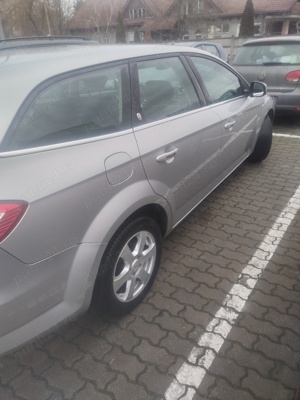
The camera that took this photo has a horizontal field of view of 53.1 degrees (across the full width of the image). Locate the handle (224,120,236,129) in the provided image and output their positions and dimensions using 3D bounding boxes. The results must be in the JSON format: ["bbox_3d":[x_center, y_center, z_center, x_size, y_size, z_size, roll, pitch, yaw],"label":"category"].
[{"bbox_3d":[0.647,-0.602,2.414,0.050,0.050,0.200,16,34,31],"label":"handle"}]

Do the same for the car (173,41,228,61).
[{"bbox_3d":[0.667,-3.712,8.625,1.700,1.450,4.100,16,34,31],"label":"car"}]

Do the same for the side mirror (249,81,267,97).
[{"bbox_3d":[1.017,-1.040,2.832,0.195,0.150,0.110,16,34,31],"label":"side mirror"}]

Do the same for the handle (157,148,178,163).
[{"bbox_3d":[0.101,-0.246,1.706,0.050,0.052,0.205,16,34,31],"label":"handle"}]

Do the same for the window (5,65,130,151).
[{"bbox_3d":[-0.303,-0.440,1.356,0.050,0.349,0.892,-18,8,41],"label":"window"}]

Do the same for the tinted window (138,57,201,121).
[{"bbox_3d":[0.066,-0.671,1.819,0.040,0.371,0.729,-18,12,41],"label":"tinted window"}]

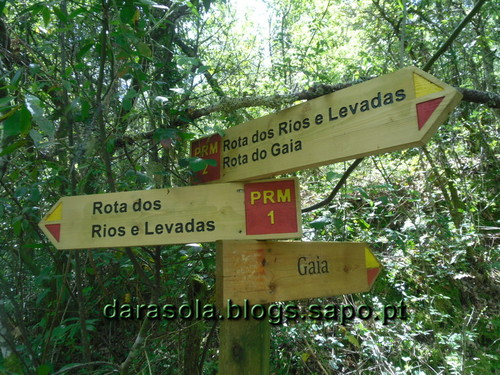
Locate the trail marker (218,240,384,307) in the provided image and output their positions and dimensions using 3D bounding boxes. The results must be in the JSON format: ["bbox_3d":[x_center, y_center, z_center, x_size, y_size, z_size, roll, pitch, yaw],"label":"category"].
[{"bbox_3d":[0.186,0.244,1.203,0.652,0.159,0.030,6,-13,-37],"label":"trail marker"}]

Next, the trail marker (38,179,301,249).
[{"bbox_3d":[-0.235,0.079,1.075,0.743,0.145,0.028,-4,-11,13],"label":"trail marker"}]

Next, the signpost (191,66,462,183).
[{"bbox_3d":[0.104,-0.116,0.957,0.731,0.145,0.028,-10,-13,43],"label":"signpost"}]

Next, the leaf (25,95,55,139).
[{"bbox_3d":[-0.494,-0.167,0.959,0.047,0.113,0.035,-30,21,-20],"label":"leaf"}]

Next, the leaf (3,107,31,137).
[{"bbox_3d":[-0.548,-0.153,0.959,0.066,0.075,0.035,5,5,-30],"label":"leaf"}]

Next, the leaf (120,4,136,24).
[{"bbox_3d":[-0.436,-0.620,1.459,0.057,0.072,0.035,2,22,-17],"label":"leaf"}]

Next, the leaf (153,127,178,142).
[{"bbox_3d":[-0.282,-0.177,1.363,0.087,0.053,0.050,1,7,-12],"label":"leaf"}]

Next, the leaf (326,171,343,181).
[{"bbox_3d":[0.376,-0.053,1.811,0.071,0.044,0.045,-3,1,12],"label":"leaf"}]

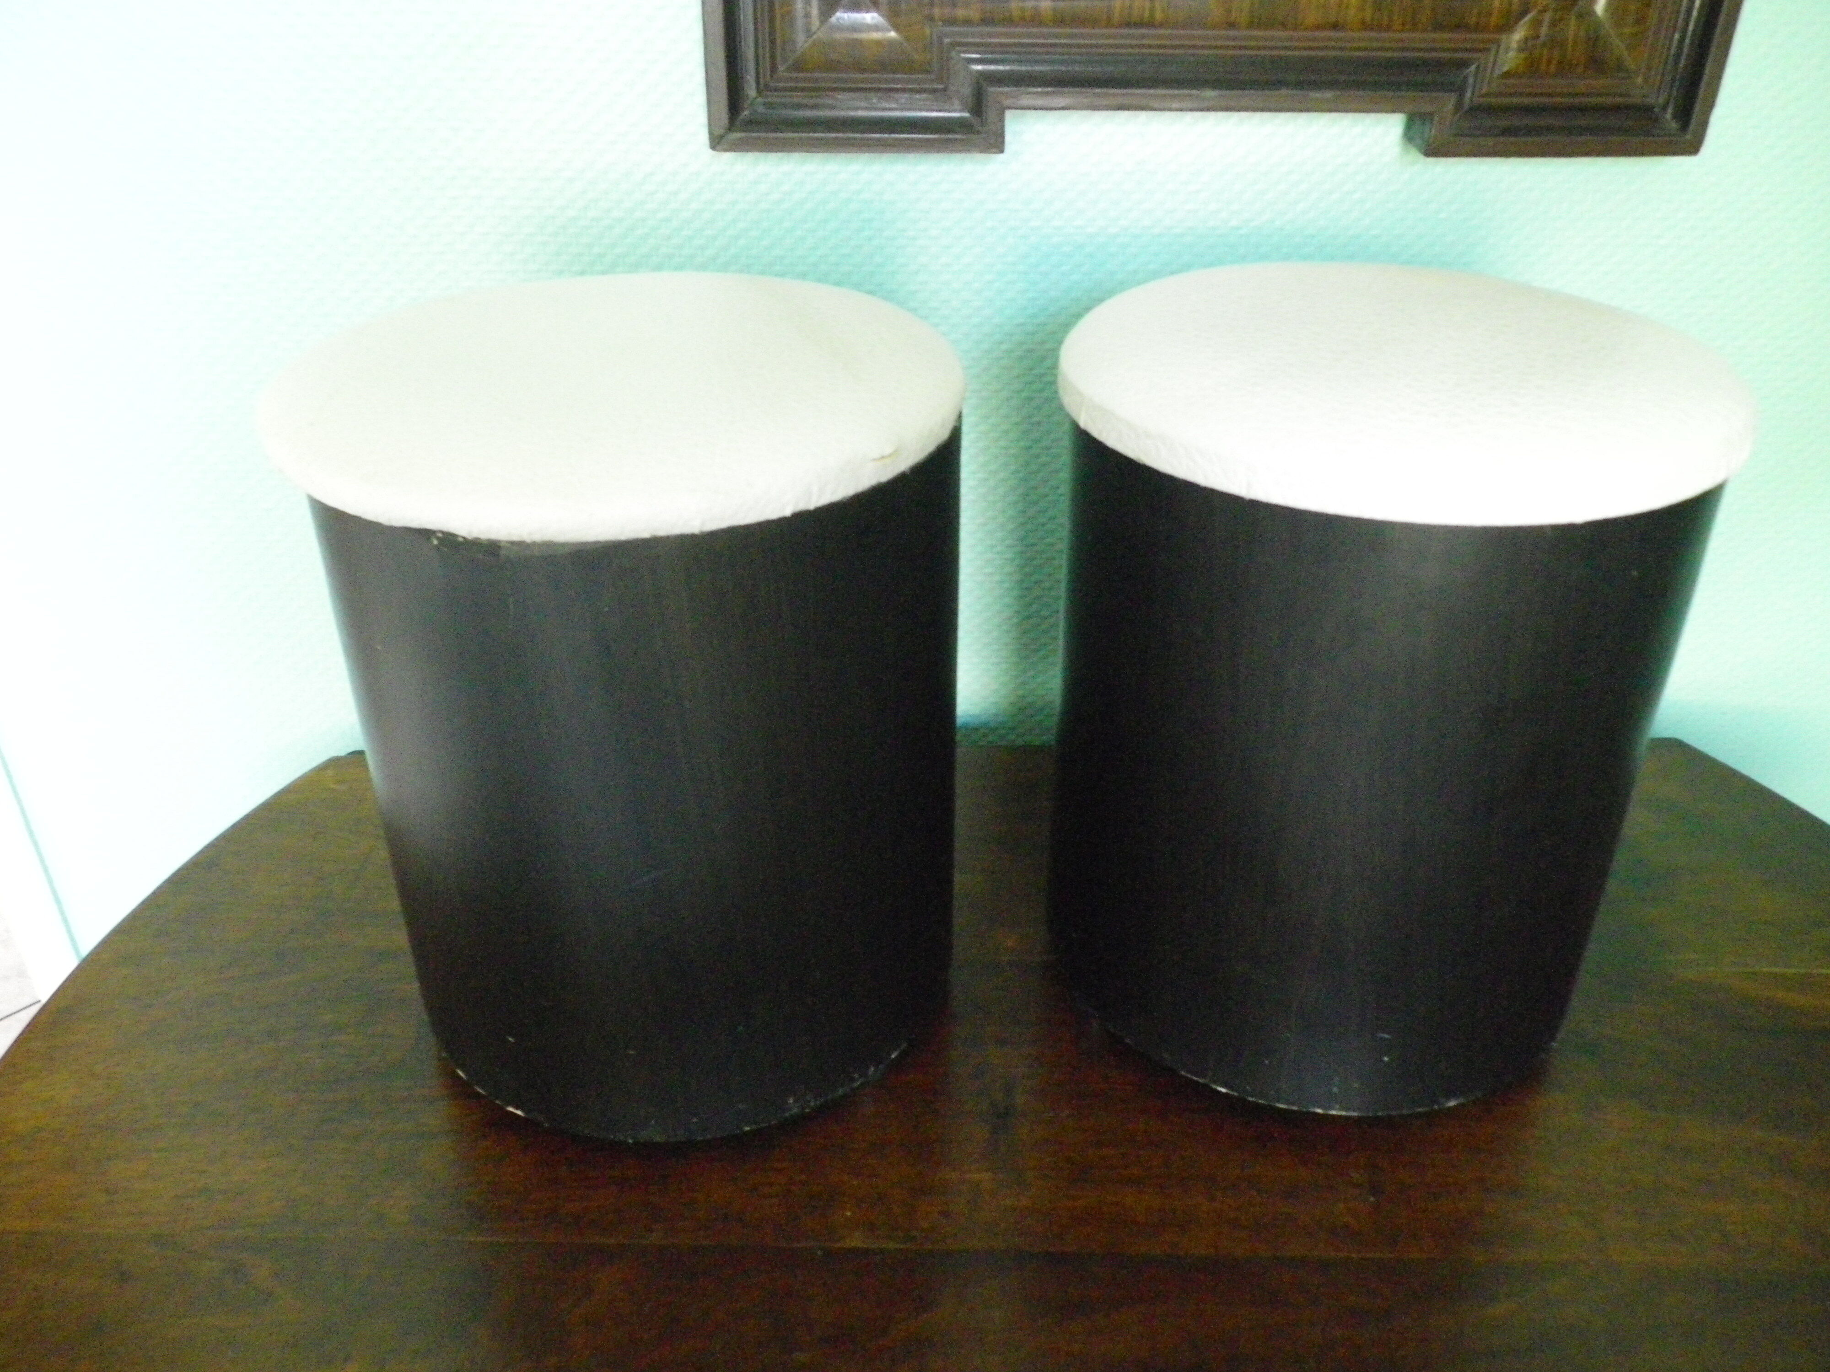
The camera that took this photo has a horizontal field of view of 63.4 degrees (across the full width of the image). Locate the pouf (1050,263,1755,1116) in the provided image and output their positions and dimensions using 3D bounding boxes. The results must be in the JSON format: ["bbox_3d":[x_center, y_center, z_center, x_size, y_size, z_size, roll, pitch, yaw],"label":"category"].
[{"bbox_3d":[0.276,-0.011,0.960,0.379,0.421,0.379,0,31,0],"label":"pouf"}]

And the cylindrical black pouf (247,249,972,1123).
[{"bbox_3d":[-0.161,0.001,0.940,0.379,0.421,0.379,0,31,0],"label":"cylindrical black pouf"}]

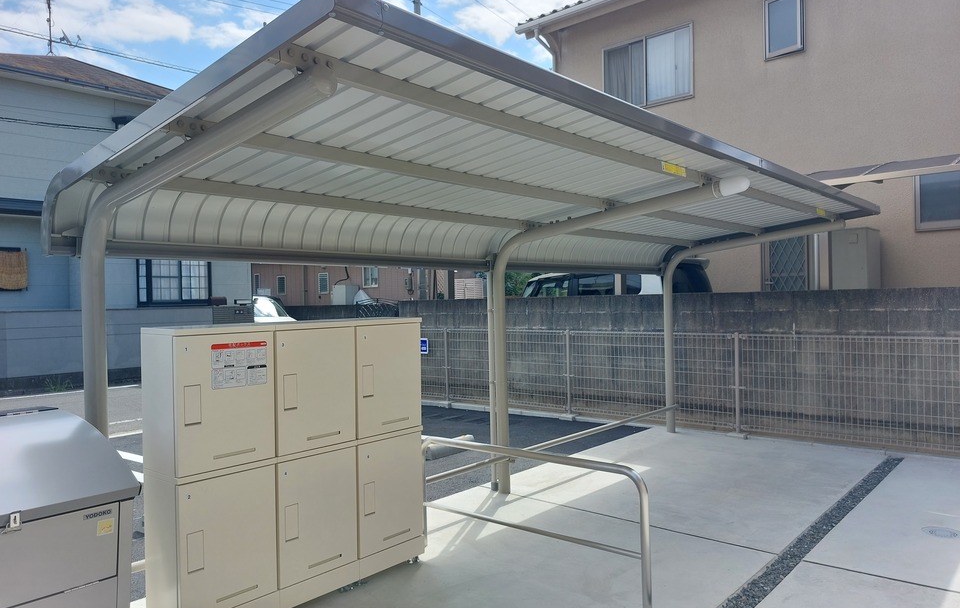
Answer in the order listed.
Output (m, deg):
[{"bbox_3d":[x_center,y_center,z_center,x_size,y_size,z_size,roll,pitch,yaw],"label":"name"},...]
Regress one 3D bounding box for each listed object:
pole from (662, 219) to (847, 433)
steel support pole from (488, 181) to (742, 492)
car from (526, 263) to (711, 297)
[{"bbox_3d":[2.473,0.282,6.127,1.654,1.970,0.083,-1,0,42],"label":"pole"},{"bbox_3d":[0.759,0.317,4.144,1.746,1.970,0.083,-1,0,42],"label":"steel support pole"},{"bbox_3d":[1.847,0.300,10.691,3.500,1.770,1.520,-1,0,43],"label":"car"}]

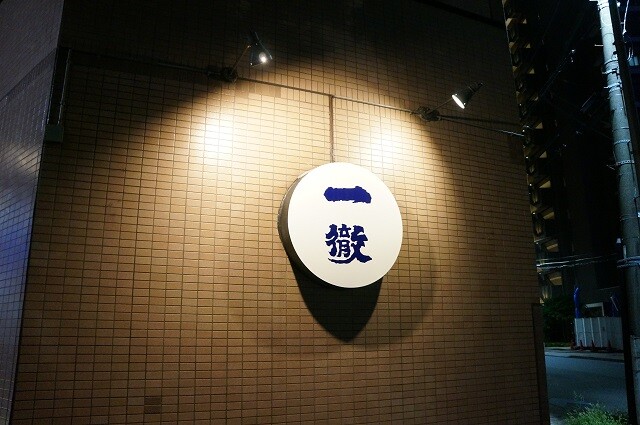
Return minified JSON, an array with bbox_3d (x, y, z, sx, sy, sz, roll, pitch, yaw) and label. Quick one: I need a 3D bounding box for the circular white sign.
[{"bbox_3d":[0.163,0.096,3.430,0.897,0.897,0.180,5,-15,-22],"label":"circular white sign"}]

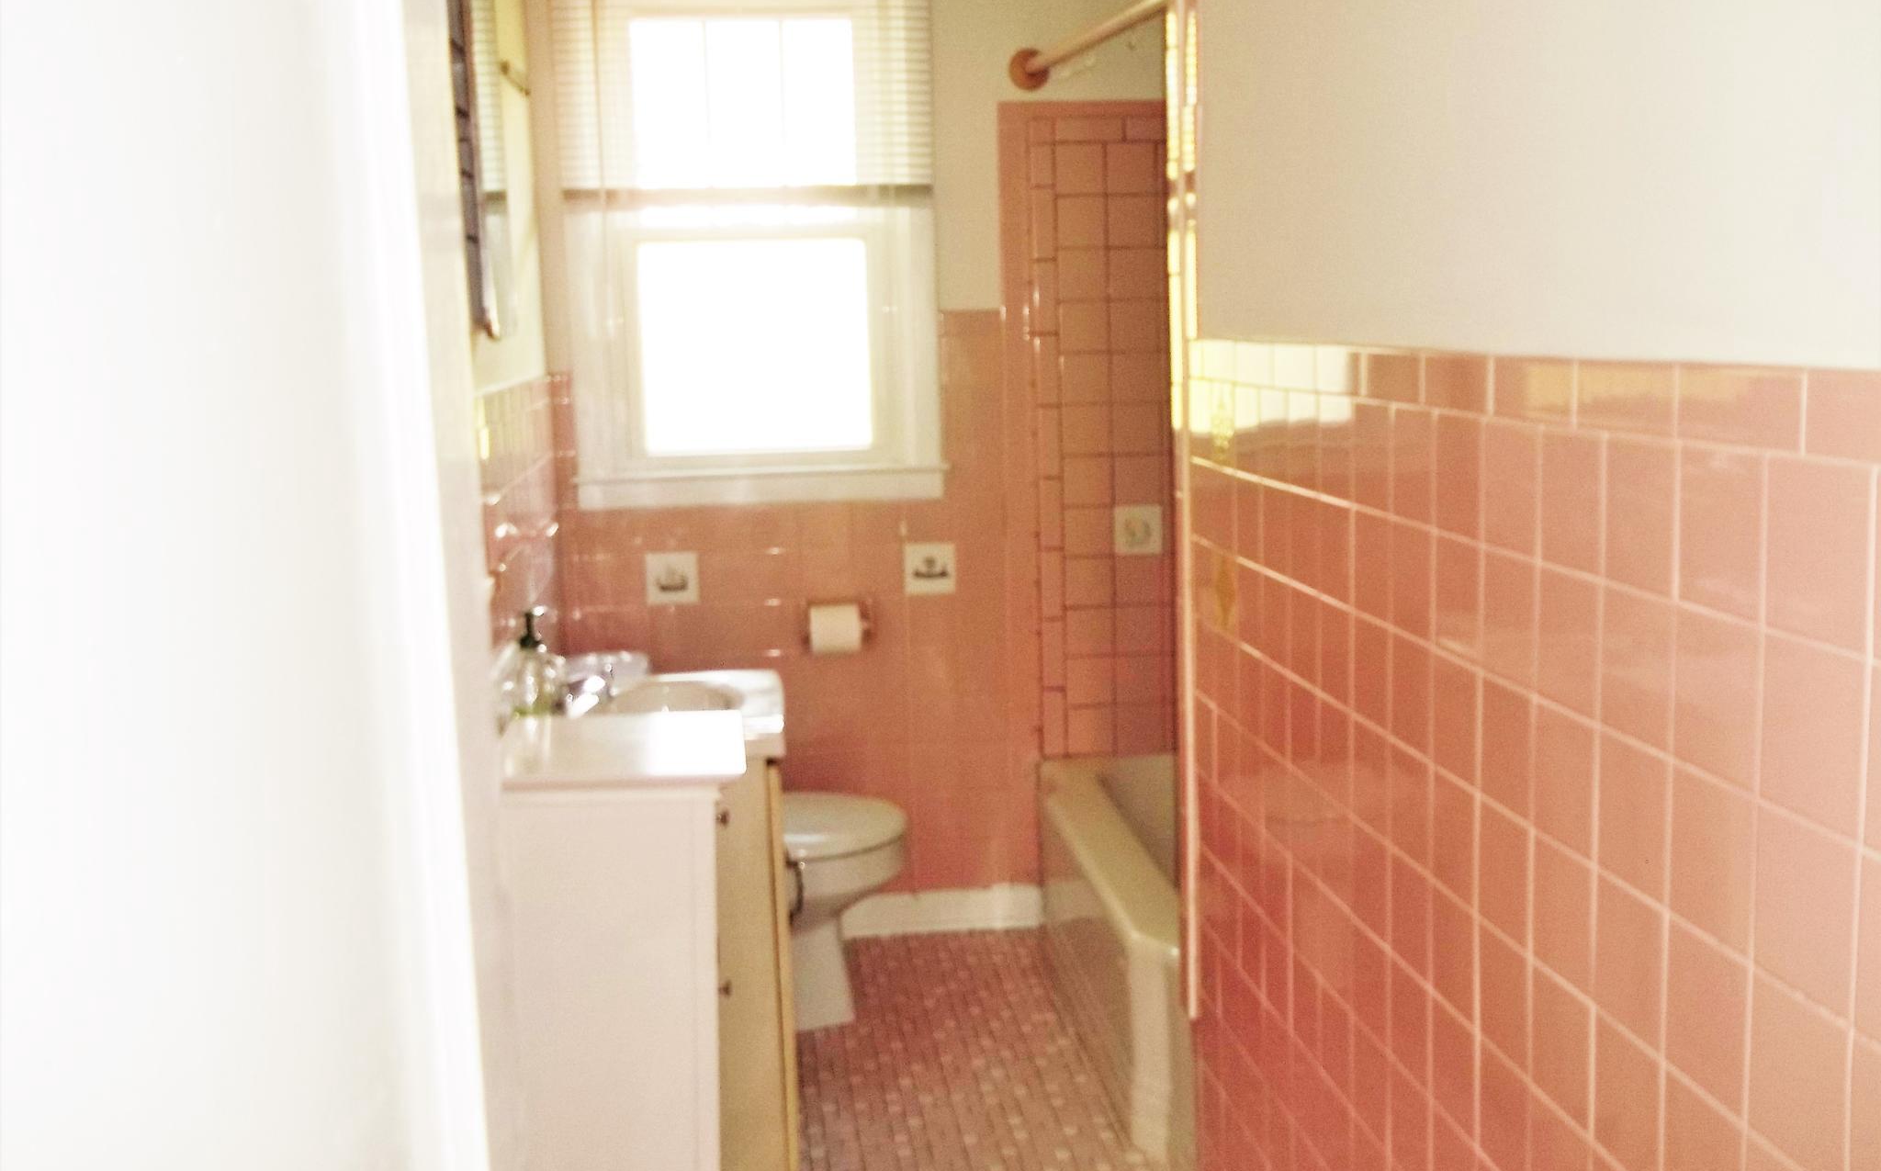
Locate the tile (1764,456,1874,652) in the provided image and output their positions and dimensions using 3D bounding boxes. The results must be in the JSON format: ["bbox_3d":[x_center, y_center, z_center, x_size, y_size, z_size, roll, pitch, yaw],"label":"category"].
[{"bbox_3d":[0.534,-0.020,1.049,0.009,0.110,0.105,-3,9,-7],"label":"tile"}]

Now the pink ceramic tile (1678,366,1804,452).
[{"bbox_3d":[0.527,-0.120,1.135,0.010,0.053,0.152,-3,8,-6],"label":"pink ceramic tile"}]

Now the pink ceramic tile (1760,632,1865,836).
[{"bbox_3d":[0.544,0.092,1.076,0.010,0.110,0.108,-3,8,-6],"label":"pink ceramic tile"}]

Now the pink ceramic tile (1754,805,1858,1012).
[{"bbox_3d":[0.528,0.197,1.051,0.010,0.107,0.105,-3,9,-6],"label":"pink ceramic tile"}]

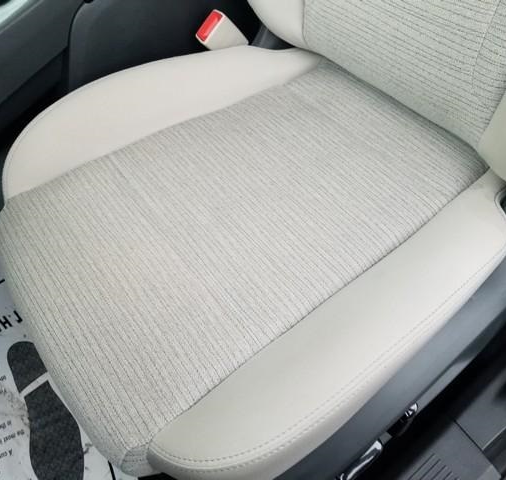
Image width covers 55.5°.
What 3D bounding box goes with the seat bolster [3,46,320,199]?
[{"bbox_3d":[-0.116,-0.192,0.679,0.500,0.088,0.122,-32,57,-21],"label":"seat bolster"}]

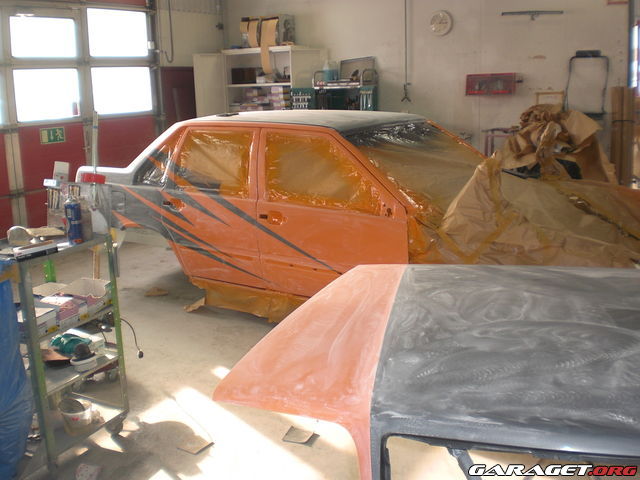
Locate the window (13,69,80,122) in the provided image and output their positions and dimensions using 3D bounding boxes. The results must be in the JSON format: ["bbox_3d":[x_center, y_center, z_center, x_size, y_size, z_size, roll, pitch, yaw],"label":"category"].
[{"bbox_3d":[-2.677,-1.439,6.583,0.050,0.479,0.745,6,16,29],"label":"window"}]

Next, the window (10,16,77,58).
[{"bbox_3d":[-2.674,-1.965,6.482,0.050,0.368,0.746,6,16,29],"label":"window"}]

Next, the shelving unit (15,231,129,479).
[{"bbox_3d":[-1.227,0.482,2.993,0.410,0.960,0.482,6,16,26],"label":"shelving unit"}]

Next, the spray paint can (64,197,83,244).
[{"bbox_3d":[-1.060,-0.087,2.865,0.065,0.195,0.065,-7,15,-20],"label":"spray paint can"}]

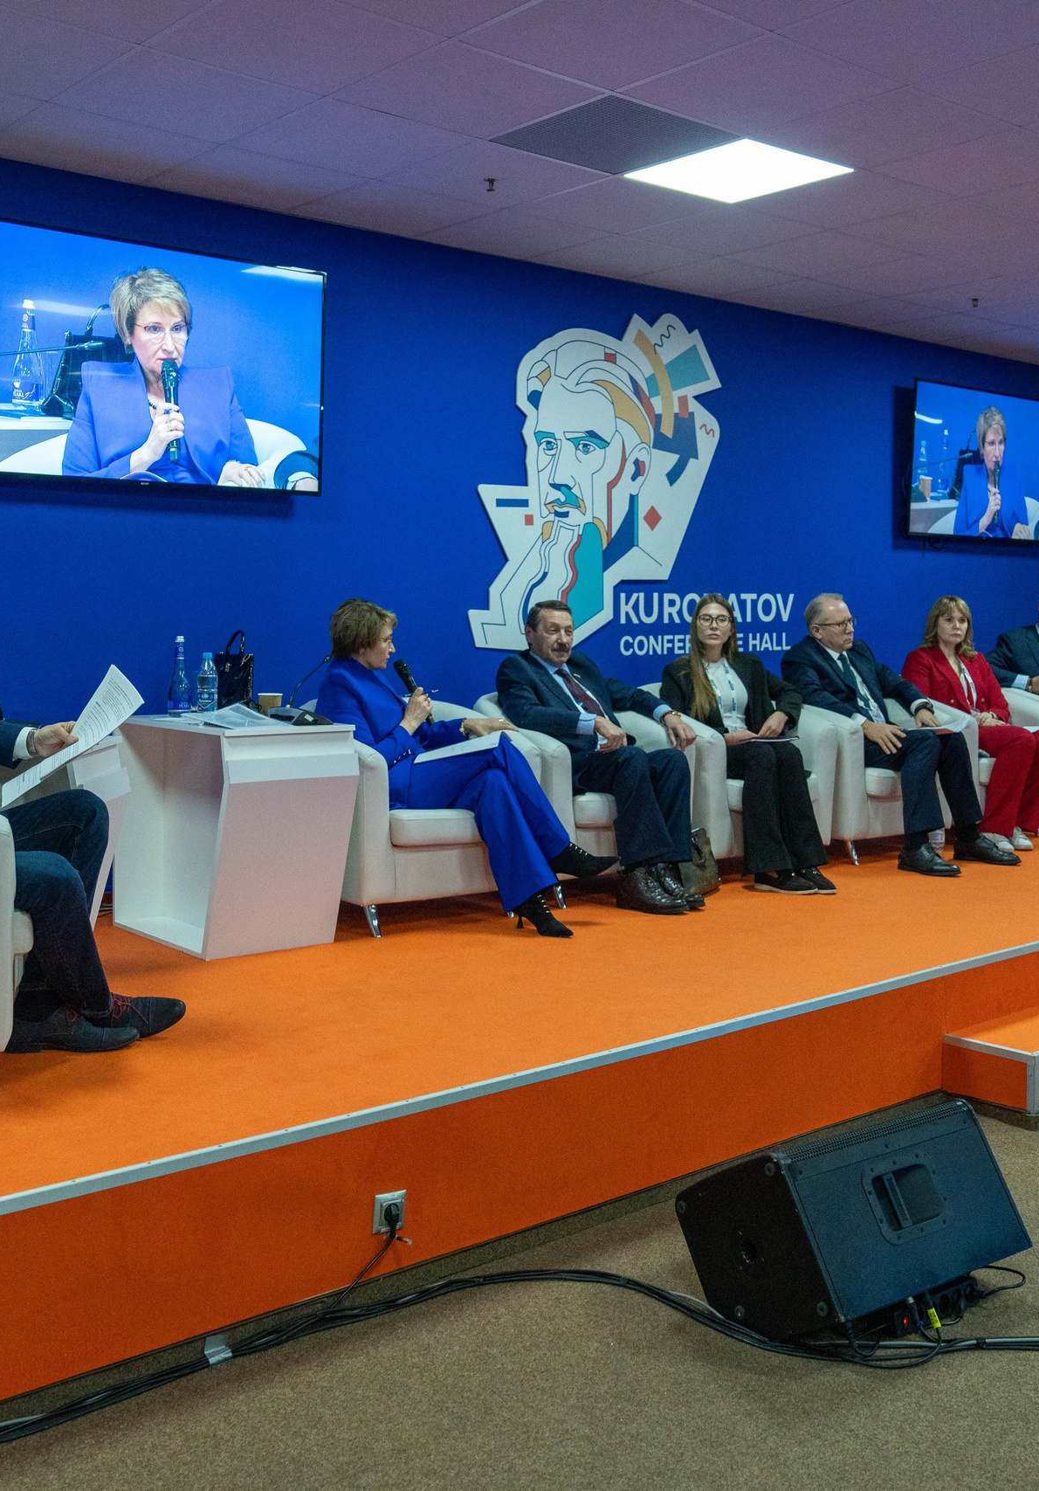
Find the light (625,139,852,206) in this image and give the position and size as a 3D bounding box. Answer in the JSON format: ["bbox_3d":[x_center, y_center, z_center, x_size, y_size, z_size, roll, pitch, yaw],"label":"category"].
[{"bbox_3d":[0.771,-2.017,5.234,0.595,0.025,0.595,-3,4,-40],"label":"light"}]

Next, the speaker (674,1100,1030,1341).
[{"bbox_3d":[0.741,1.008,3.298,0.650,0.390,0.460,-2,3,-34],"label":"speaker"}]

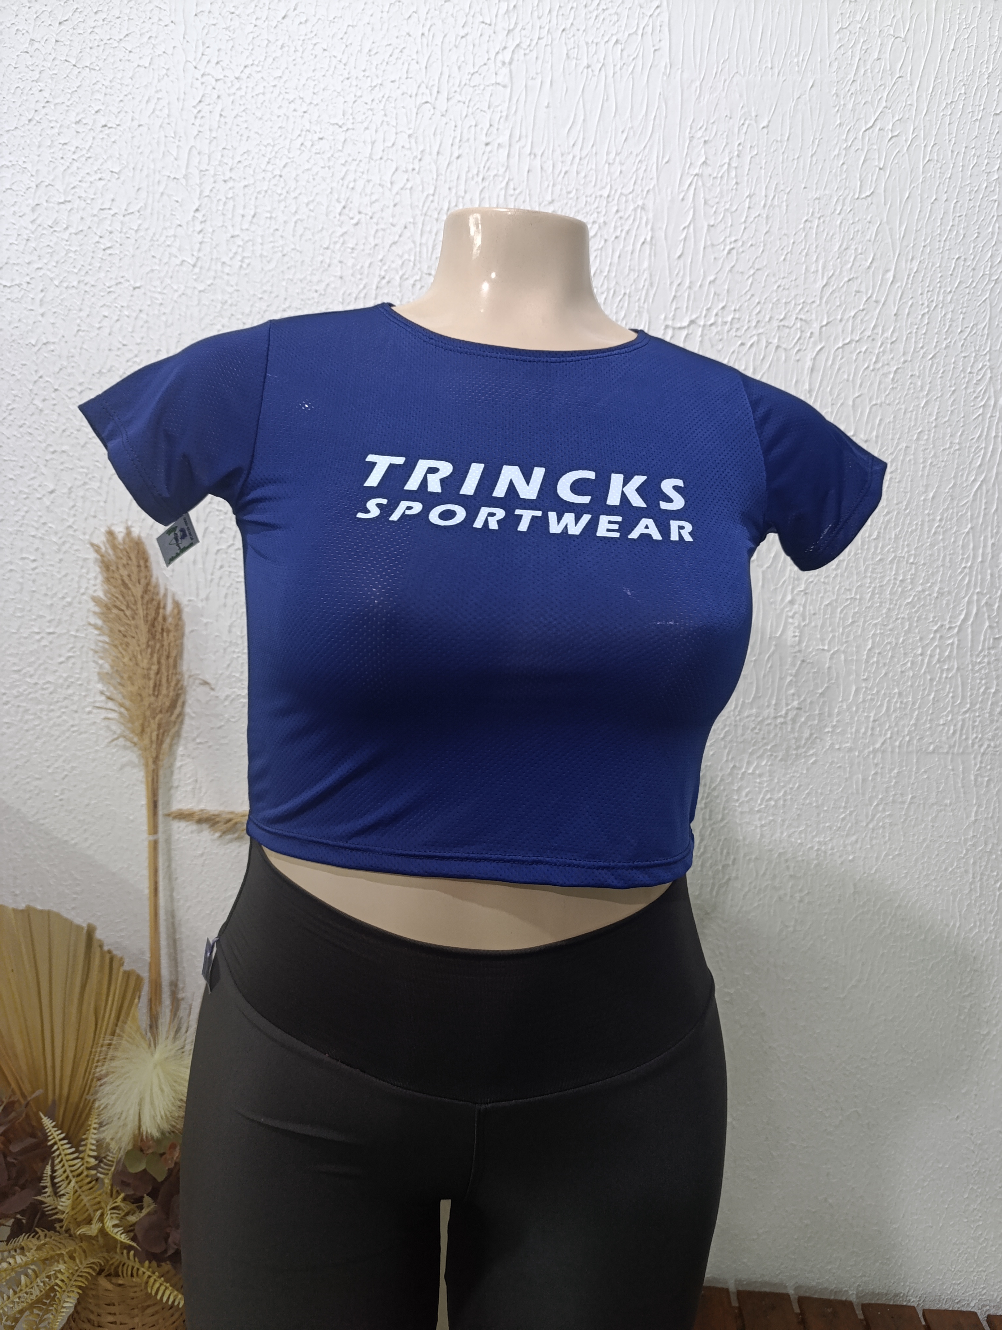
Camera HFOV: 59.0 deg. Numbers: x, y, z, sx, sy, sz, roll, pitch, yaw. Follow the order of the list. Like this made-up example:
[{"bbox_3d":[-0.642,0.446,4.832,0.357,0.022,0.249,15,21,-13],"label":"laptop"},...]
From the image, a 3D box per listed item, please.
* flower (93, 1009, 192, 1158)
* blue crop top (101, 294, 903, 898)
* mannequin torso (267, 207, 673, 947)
[{"bbox_3d":[-0.458,0.536,1.140,0.135,0.180,0.130,2,7,0],"label":"flower"},{"bbox_3d":[0.007,-0.051,0.665,0.600,0.420,0.270,0,7,-10],"label":"blue crop top"},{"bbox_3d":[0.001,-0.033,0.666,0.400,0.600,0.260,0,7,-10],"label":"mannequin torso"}]

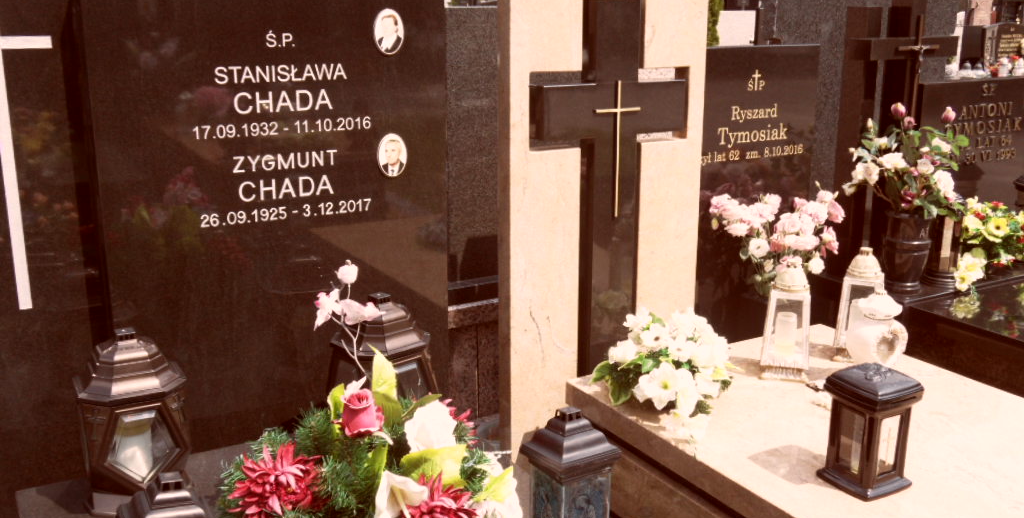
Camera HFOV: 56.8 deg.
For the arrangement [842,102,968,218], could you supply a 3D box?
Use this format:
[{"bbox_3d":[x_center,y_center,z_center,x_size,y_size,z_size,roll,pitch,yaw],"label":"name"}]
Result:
[{"bbox_3d":[1.459,-0.364,3.496,0.435,0.408,0.392,-9,18,-30],"label":"arrangement"}]

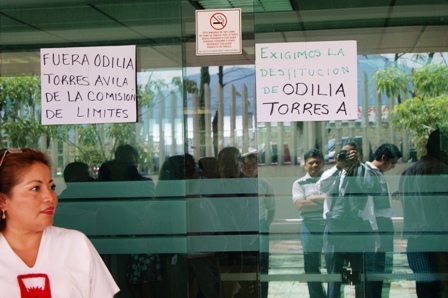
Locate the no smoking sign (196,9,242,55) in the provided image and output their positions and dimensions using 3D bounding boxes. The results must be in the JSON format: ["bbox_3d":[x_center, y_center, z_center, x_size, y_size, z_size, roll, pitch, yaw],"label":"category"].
[{"bbox_3d":[-0.021,-0.509,4.050,0.200,0.198,0.010,-1,-1,7],"label":"no smoking sign"}]

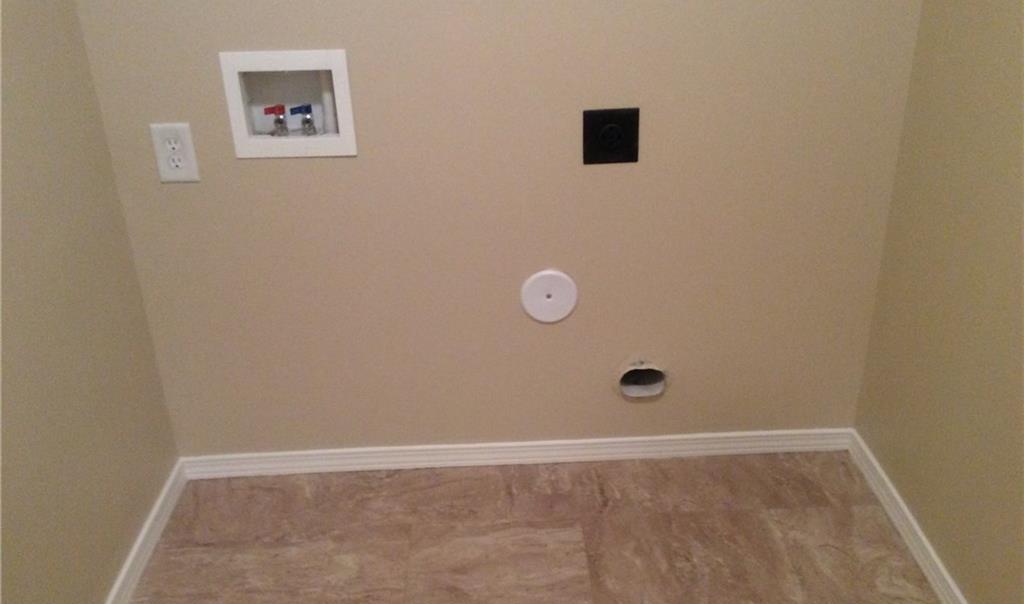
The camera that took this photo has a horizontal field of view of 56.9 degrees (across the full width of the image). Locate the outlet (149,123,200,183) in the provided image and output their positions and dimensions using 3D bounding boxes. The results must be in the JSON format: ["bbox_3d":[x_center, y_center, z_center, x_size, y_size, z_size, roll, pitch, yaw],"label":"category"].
[{"bbox_3d":[-0.693,-0.307,1.949,0.079,0.124,0.008,-2,26,-1],"label":"outlet"}]

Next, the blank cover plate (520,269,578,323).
[{"bbox_3d":[0.084,-0.013,2.118,0.126,0.128,0.009,-2,26,-1],"label":"blank cover plate"}]

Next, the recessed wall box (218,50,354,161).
[{"bbox_3d":[-0.449,-0.415,1.946,0.248,0.215,0.080,-2,26,-1],"label":"recessed wall box"}]

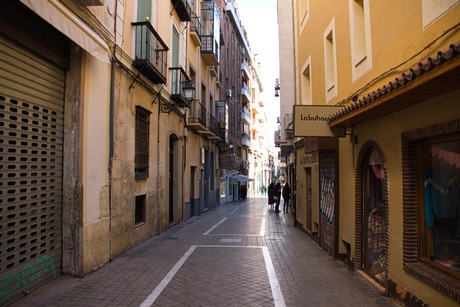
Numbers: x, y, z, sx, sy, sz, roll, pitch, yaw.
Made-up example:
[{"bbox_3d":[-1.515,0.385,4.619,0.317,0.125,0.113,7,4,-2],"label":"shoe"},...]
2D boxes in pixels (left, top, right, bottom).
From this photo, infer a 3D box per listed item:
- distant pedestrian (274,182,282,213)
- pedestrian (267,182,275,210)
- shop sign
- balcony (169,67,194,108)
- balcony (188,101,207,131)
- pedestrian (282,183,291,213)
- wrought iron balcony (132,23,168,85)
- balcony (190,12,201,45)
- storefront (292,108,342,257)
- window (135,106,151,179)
[{"bbox_3d":[2.684,2.460,19.100,0.500,1.680,0.350,-1,-3,12],"label":"distant pedestrian"},{"bbox_3d":[2.543,2.629,21.300,0.520,1.620,0.350,0,-3,5],"label":"pedestrian"},{"bbox_3d":[1.927,-0.695,7.430,1.090,0.660,0.170,0,-3,0],"label":"shop sign"},{"bbox_3d":[-1.728,-2.290,12.399,0.420,1.040,1.750,0,-3,5],"label":"balcony"},{"bbox_3d":[-1.439,-1.623,15.530,0.480,0.990,1.900,0,-3,5],"label":"balcony"},{"bbox_3d":[3.144,2.460,19.100,0.500,1.670,0.350,0,-3,5],"label":"pedestrian"},{"bbox_3d":[-2.004,-2.487,8.893,0.420,1.080,1.800,0,-3,5],"label":"wrought iron balcony"},{"bbox_3d":[-1.502,-5.533,15.642,0.330,1.120,1.400,0,-3,5],"label":"balcony"},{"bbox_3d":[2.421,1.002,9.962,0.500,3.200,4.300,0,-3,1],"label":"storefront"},{"bbox_3d":[-2.237,-0.234,8.789,0.140,1.782,0.970,0,-3,5],"label":"window"}]

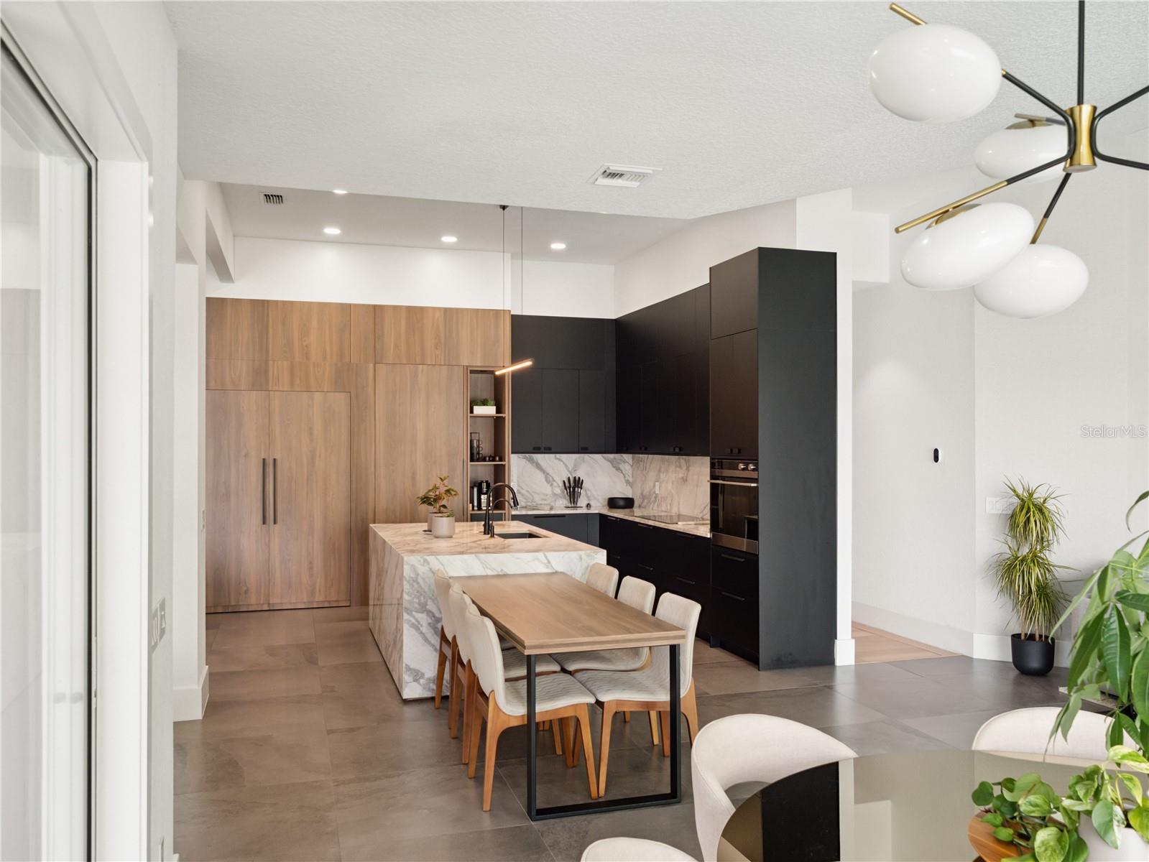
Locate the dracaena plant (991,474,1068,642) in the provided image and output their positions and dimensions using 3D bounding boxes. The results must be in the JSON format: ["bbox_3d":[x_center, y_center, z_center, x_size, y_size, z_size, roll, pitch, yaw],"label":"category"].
[{"bbox_3d":[3.288,0.927,6.691,0.530,1.156,0.480,0,-1,26],"label":"dracaena plant"}]

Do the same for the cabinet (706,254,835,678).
[{"bbox_3d":[1.518,0.206,7.191,0.635,3.057,0.808,0,-1,-17],"label":"cabinet"}]

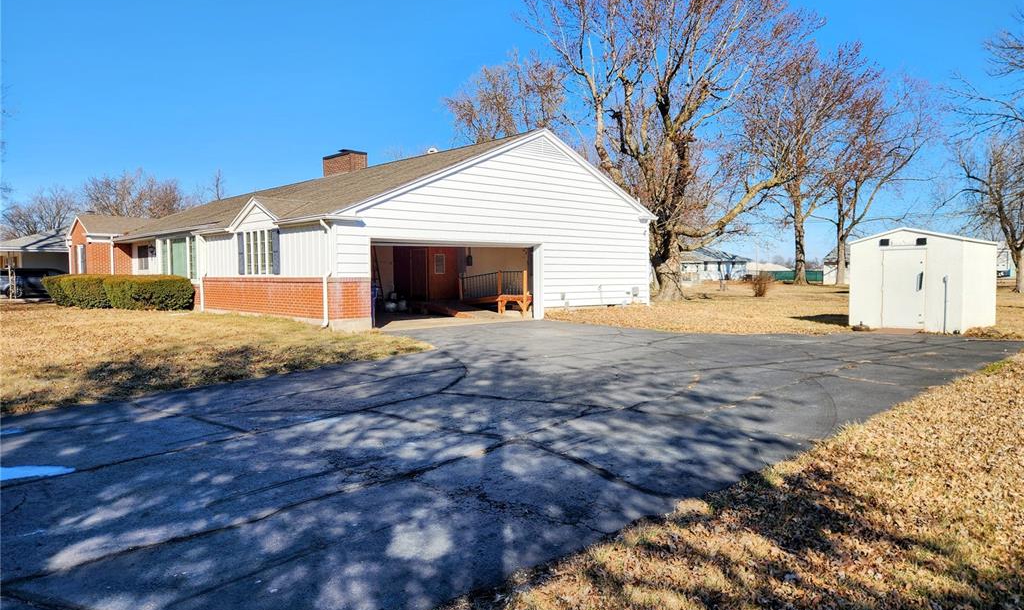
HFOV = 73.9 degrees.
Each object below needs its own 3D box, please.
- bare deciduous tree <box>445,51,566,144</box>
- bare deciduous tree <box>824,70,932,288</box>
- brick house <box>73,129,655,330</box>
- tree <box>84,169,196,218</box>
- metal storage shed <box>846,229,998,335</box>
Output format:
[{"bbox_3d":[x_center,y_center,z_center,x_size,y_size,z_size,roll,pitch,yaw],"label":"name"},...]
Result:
[{"bbox_3d":[-0.256,-9.242,47.377,9.200,16.556,9.000,0,3,0],"label":"bare deciduous tree"},{"bbox_3d":[32.382,-11.226,61.426,10.500,18.718,10.000,1,3,28],"label":"bare deciduous tree"},{"bbox_3d":[-9.393,-3.105,28.910,12.041,6.137,28.975,-3,4,-43],"label":"brick house"},{"bbox_3d":[-37.088,-7.558,68.273,11.500,11.980,11.000,-2,3,-29],"label":"tree"},{"bbox_3d":[10.150,-0.652,16.765,3.085,2.342,2.408,-3,4,-43],"label":"metal storage shed"}]

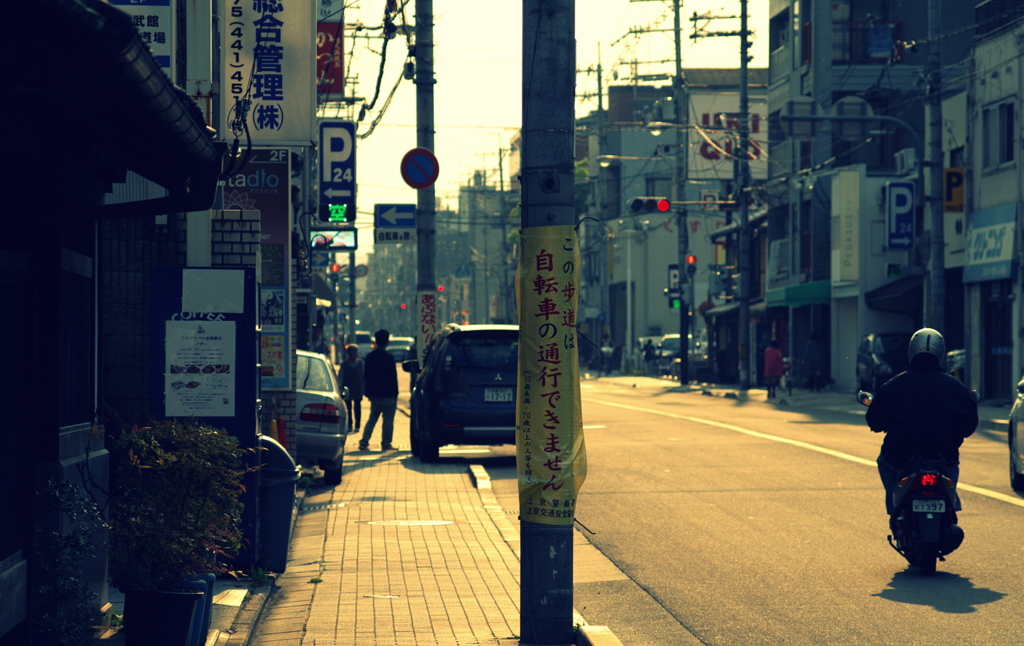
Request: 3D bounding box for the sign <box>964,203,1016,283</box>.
[{"bbox_3d":[8.953,-1.470,83.500,0.280,1.360,5.800,0,0,-2],"label":"sign"}]

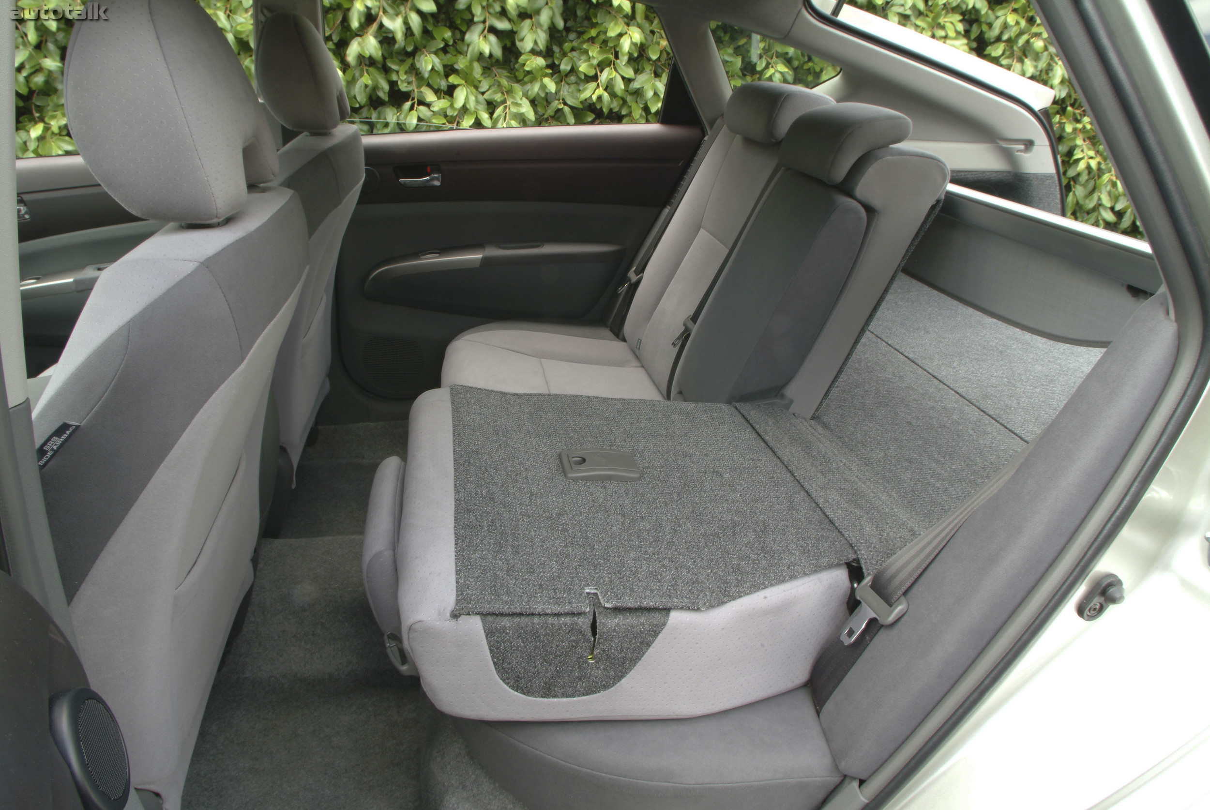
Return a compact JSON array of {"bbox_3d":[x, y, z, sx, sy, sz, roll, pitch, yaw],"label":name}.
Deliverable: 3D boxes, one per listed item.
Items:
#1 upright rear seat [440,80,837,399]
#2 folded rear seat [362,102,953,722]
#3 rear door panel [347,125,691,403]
[{"bbox_3d":[0.043,-0.334,1.736,0.930,0.865,0.500,-3,28,-11],"label":"upright rear seat"},{"bbox_3d":[0.135,-0.086,1.132,1.010,0.725,0.850,-3,28,-11],"label":"folded rear seat"},{"bbox_3d":[-0.253,-0.383,1.954,1.020,0.750,0.120,-3,28,-11],"label":"rear door panel"}]

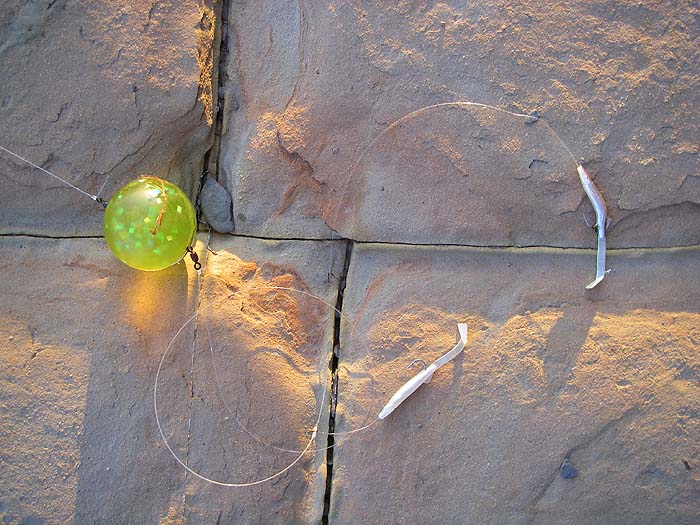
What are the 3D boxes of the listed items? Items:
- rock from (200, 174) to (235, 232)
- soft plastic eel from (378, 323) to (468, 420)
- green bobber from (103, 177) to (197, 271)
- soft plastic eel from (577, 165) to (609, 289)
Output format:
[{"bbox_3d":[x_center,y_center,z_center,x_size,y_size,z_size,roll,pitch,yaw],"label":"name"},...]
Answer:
[{"bbox_3d":[-0.083,-0.036,0.475,0.018,0.013,0.038,-12,84,-1],"label":"rock"},{"bbox_3d":[0.045,0.065,0.462,0.077,0.012,0.016,-44,86,-4],"label":"soft plastic eel"},{"bbox_3d":[-0.117,-0.023,0.450,0.054,0.054,0.054,0,84,0],"label":"green bobber"},{"bbox_3d":[0.151,-0.022,0.468,0.019,0.013,0.076,-2,84,0],"label":"soft plastic eel"}]

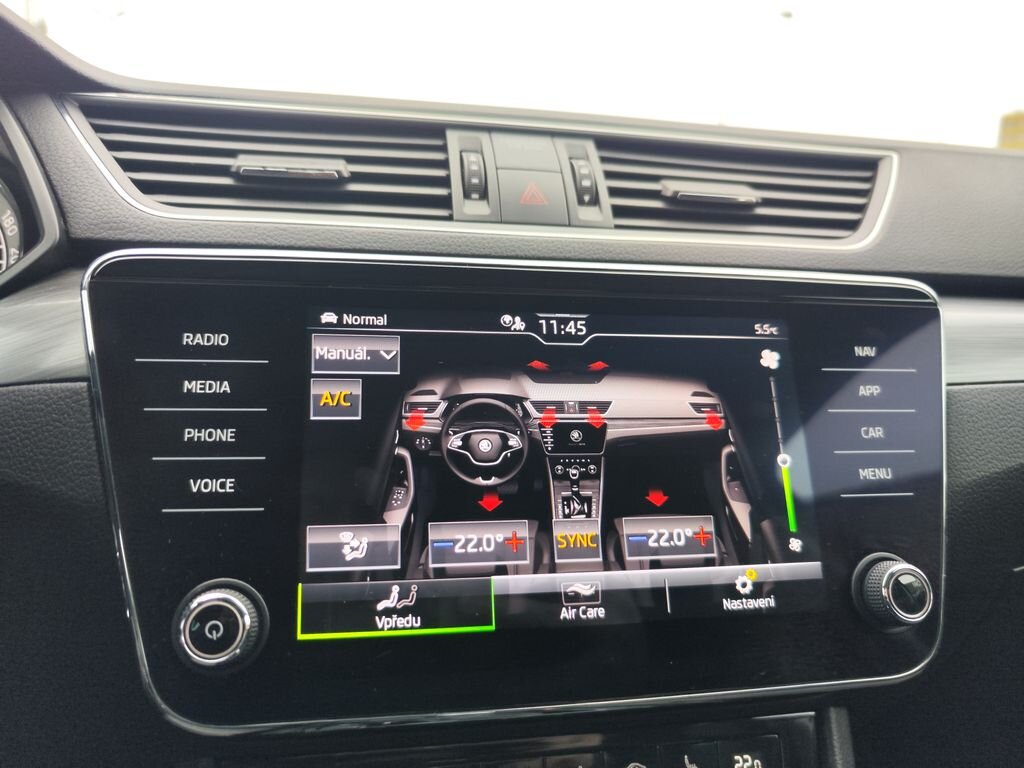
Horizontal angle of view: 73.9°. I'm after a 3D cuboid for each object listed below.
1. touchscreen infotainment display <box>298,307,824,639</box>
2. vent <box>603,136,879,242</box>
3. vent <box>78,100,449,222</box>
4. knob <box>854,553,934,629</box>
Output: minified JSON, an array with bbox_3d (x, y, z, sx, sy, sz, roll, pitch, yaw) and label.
[{"bbox_3d":[0.019,0.026,0.232,0.174,0.105,0.008,0,-15,-10],"label":"touchscreen infotainment display"},{"bbox_3d":[0.111,-0.085,0.323,0.146,0.052,0.025,0,-23,-10],"label":"vent"},{"bbox_3d":[-0.101,-0.086,0.283,0.147,0.052,0.025,0,-23,-10],"label":"vent"},{"bbox_3d":[0.129,0.070,0.230,0.026,0.026,0.016,0,-15,-10],"label":"knob"}]

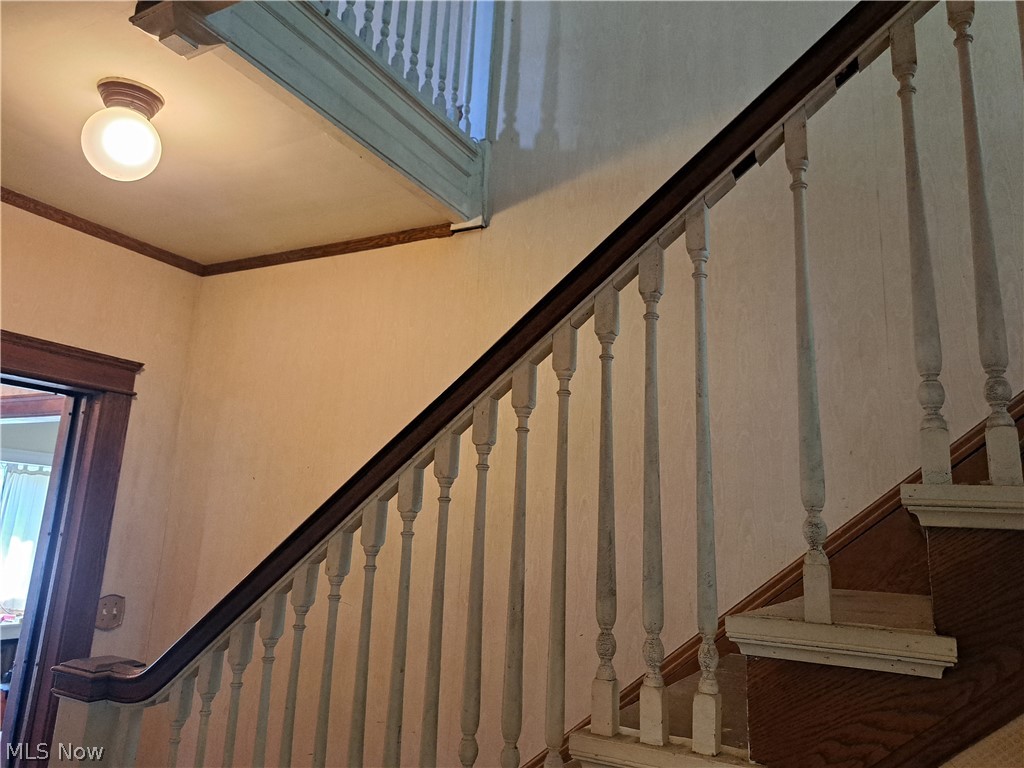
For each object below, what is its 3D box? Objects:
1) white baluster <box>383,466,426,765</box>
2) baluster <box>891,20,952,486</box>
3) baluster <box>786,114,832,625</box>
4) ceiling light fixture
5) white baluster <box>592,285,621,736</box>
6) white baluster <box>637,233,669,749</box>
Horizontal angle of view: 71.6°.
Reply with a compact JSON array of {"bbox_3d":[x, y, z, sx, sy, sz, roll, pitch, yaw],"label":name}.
[{"bbox_3d":[-0.226,0.599,1.410,0.037,0.864,0.037,-4,-13,28],"label":"white baluster"},{"bbox_3d":[0.639,-0.224,1.115,0.037,0.761,0.037,-4,-13,28],"label":"baluster"},{"bbox_3d":[0.483,-0.050,1.163,0.037,0.841,0.037,-4,-13,28],"label":"baluster"},{"bbox_3d":[-1.023,-0.653,1.875,0.185,0.238,0.185,-4,-13,28],"label":"ceiling light fixture"},{"bbox_3d":[0.169,0.203,1.280,0.037,0.787,0.037,-4,-13,28],"label":"white baluster"},{"bbox_3d":[0.245,0.166,1.246,0.037,0.853,0.037,-4,-13,28],"label":"white baluster"}]

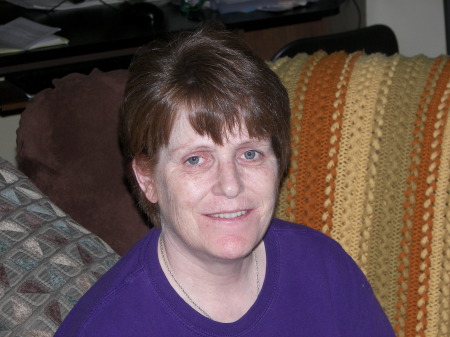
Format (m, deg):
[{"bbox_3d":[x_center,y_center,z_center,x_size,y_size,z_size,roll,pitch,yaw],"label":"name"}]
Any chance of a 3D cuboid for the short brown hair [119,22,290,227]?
[{"bbox_3d":[-0.021,-0.046,1.670,0.190,0.230,0.215,-7,11,-13],"label":"short brown hair"}]

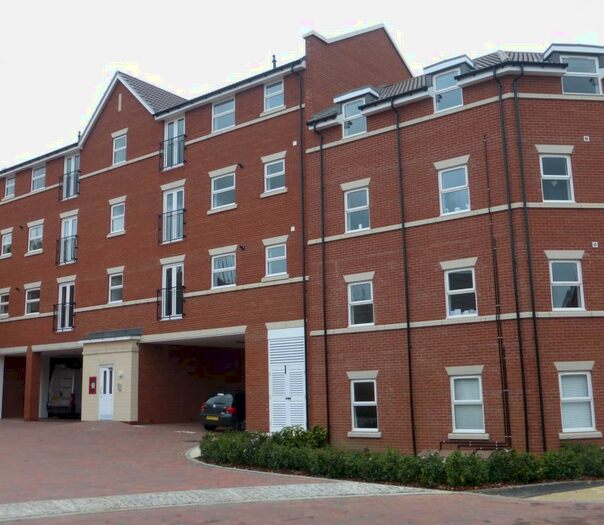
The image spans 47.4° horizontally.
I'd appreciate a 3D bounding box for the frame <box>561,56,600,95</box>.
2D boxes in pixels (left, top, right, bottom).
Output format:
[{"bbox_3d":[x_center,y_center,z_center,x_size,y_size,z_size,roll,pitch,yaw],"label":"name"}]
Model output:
[{"bbox_3d":[7.663,-5.128,18.855,1.100,1.100,0.100,0,-11,-7],"label":"frame"}]

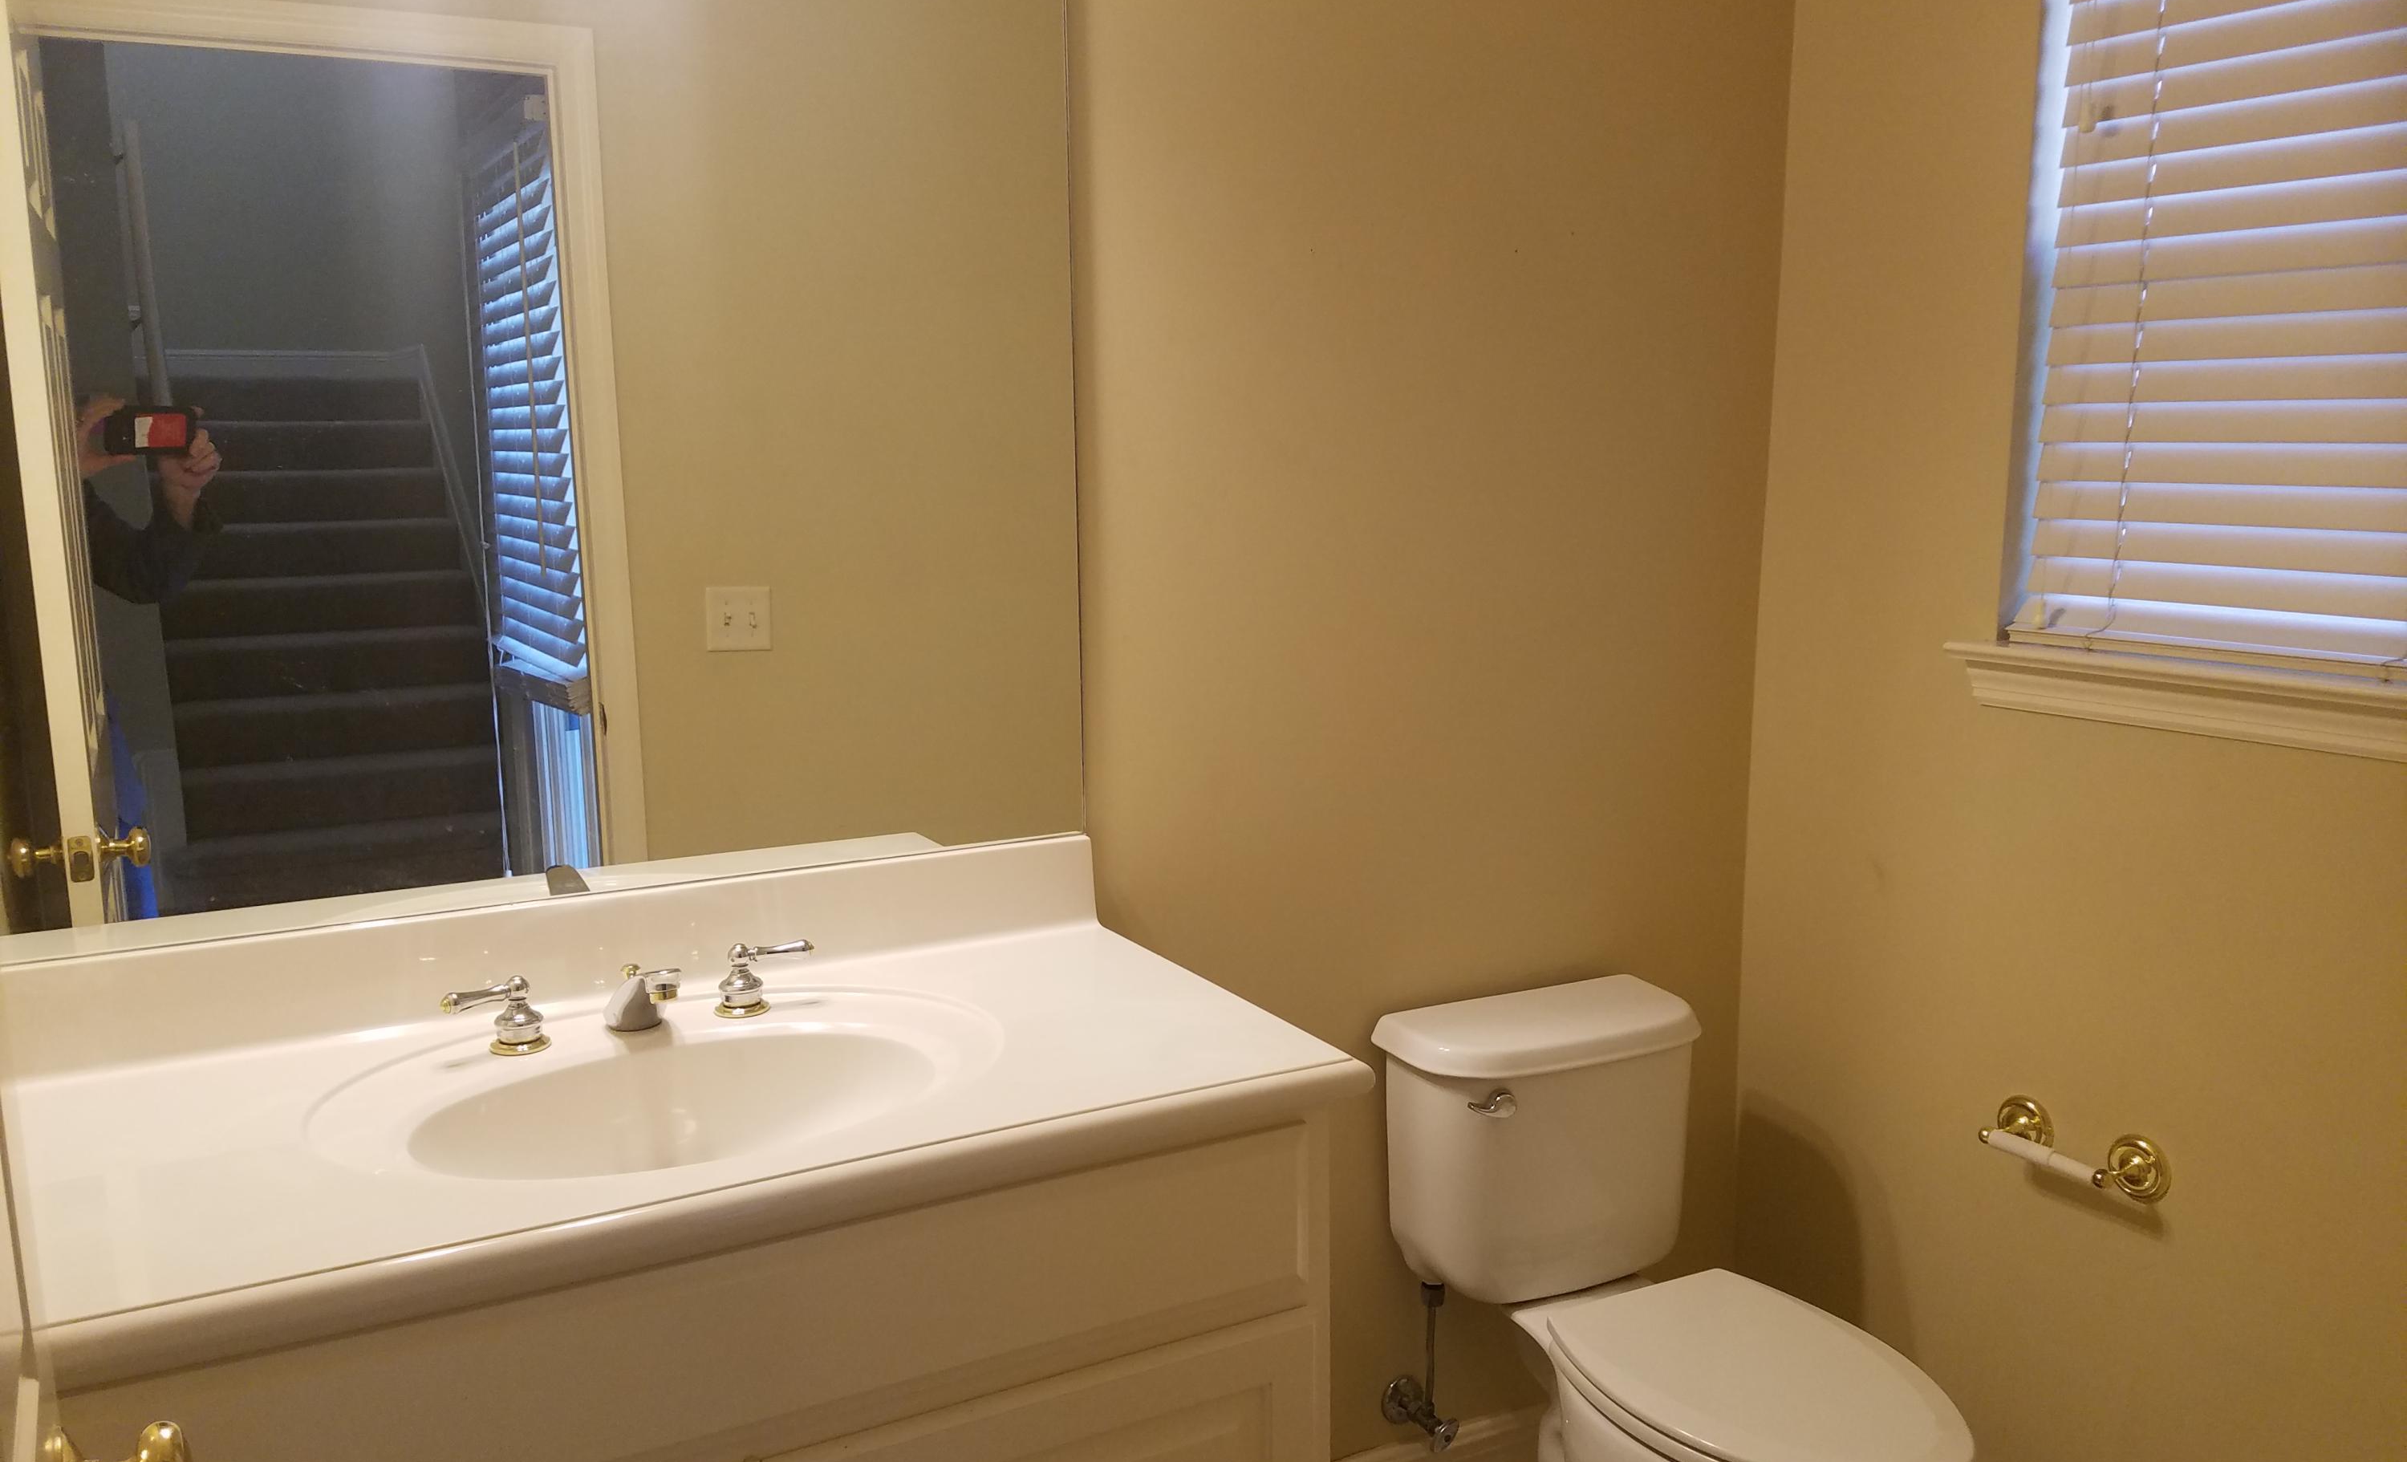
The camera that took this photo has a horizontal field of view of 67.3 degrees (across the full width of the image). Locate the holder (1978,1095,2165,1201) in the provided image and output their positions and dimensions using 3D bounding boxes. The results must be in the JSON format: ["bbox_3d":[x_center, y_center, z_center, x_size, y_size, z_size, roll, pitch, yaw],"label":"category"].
[{"bbox_3d":[1.013,0.499,2.134,0.083,0.073,0.220,-5,11,-30],"label":"holder"}]

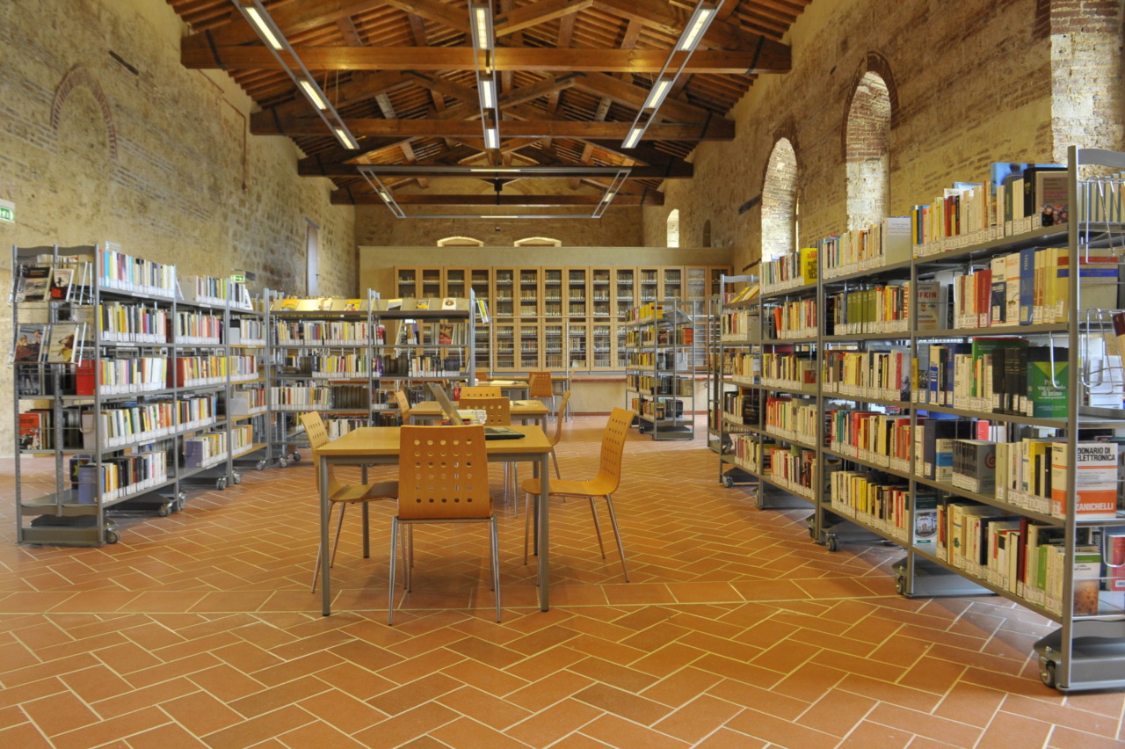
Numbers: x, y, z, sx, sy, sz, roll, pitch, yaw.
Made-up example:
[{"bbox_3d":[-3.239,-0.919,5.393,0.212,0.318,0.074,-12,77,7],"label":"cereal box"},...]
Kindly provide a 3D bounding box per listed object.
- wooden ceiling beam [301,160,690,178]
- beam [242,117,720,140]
[{"bbox_3d":[-1.661,-5.155,19.121,10.000,0.290,0.220,0,2,-2],"label":"wooden ceiling beam"},{"bbox_3d":[-1.400,-5.105,15.621,10.000,0.300,0.220,0,2,-2],"label":"beam"}]

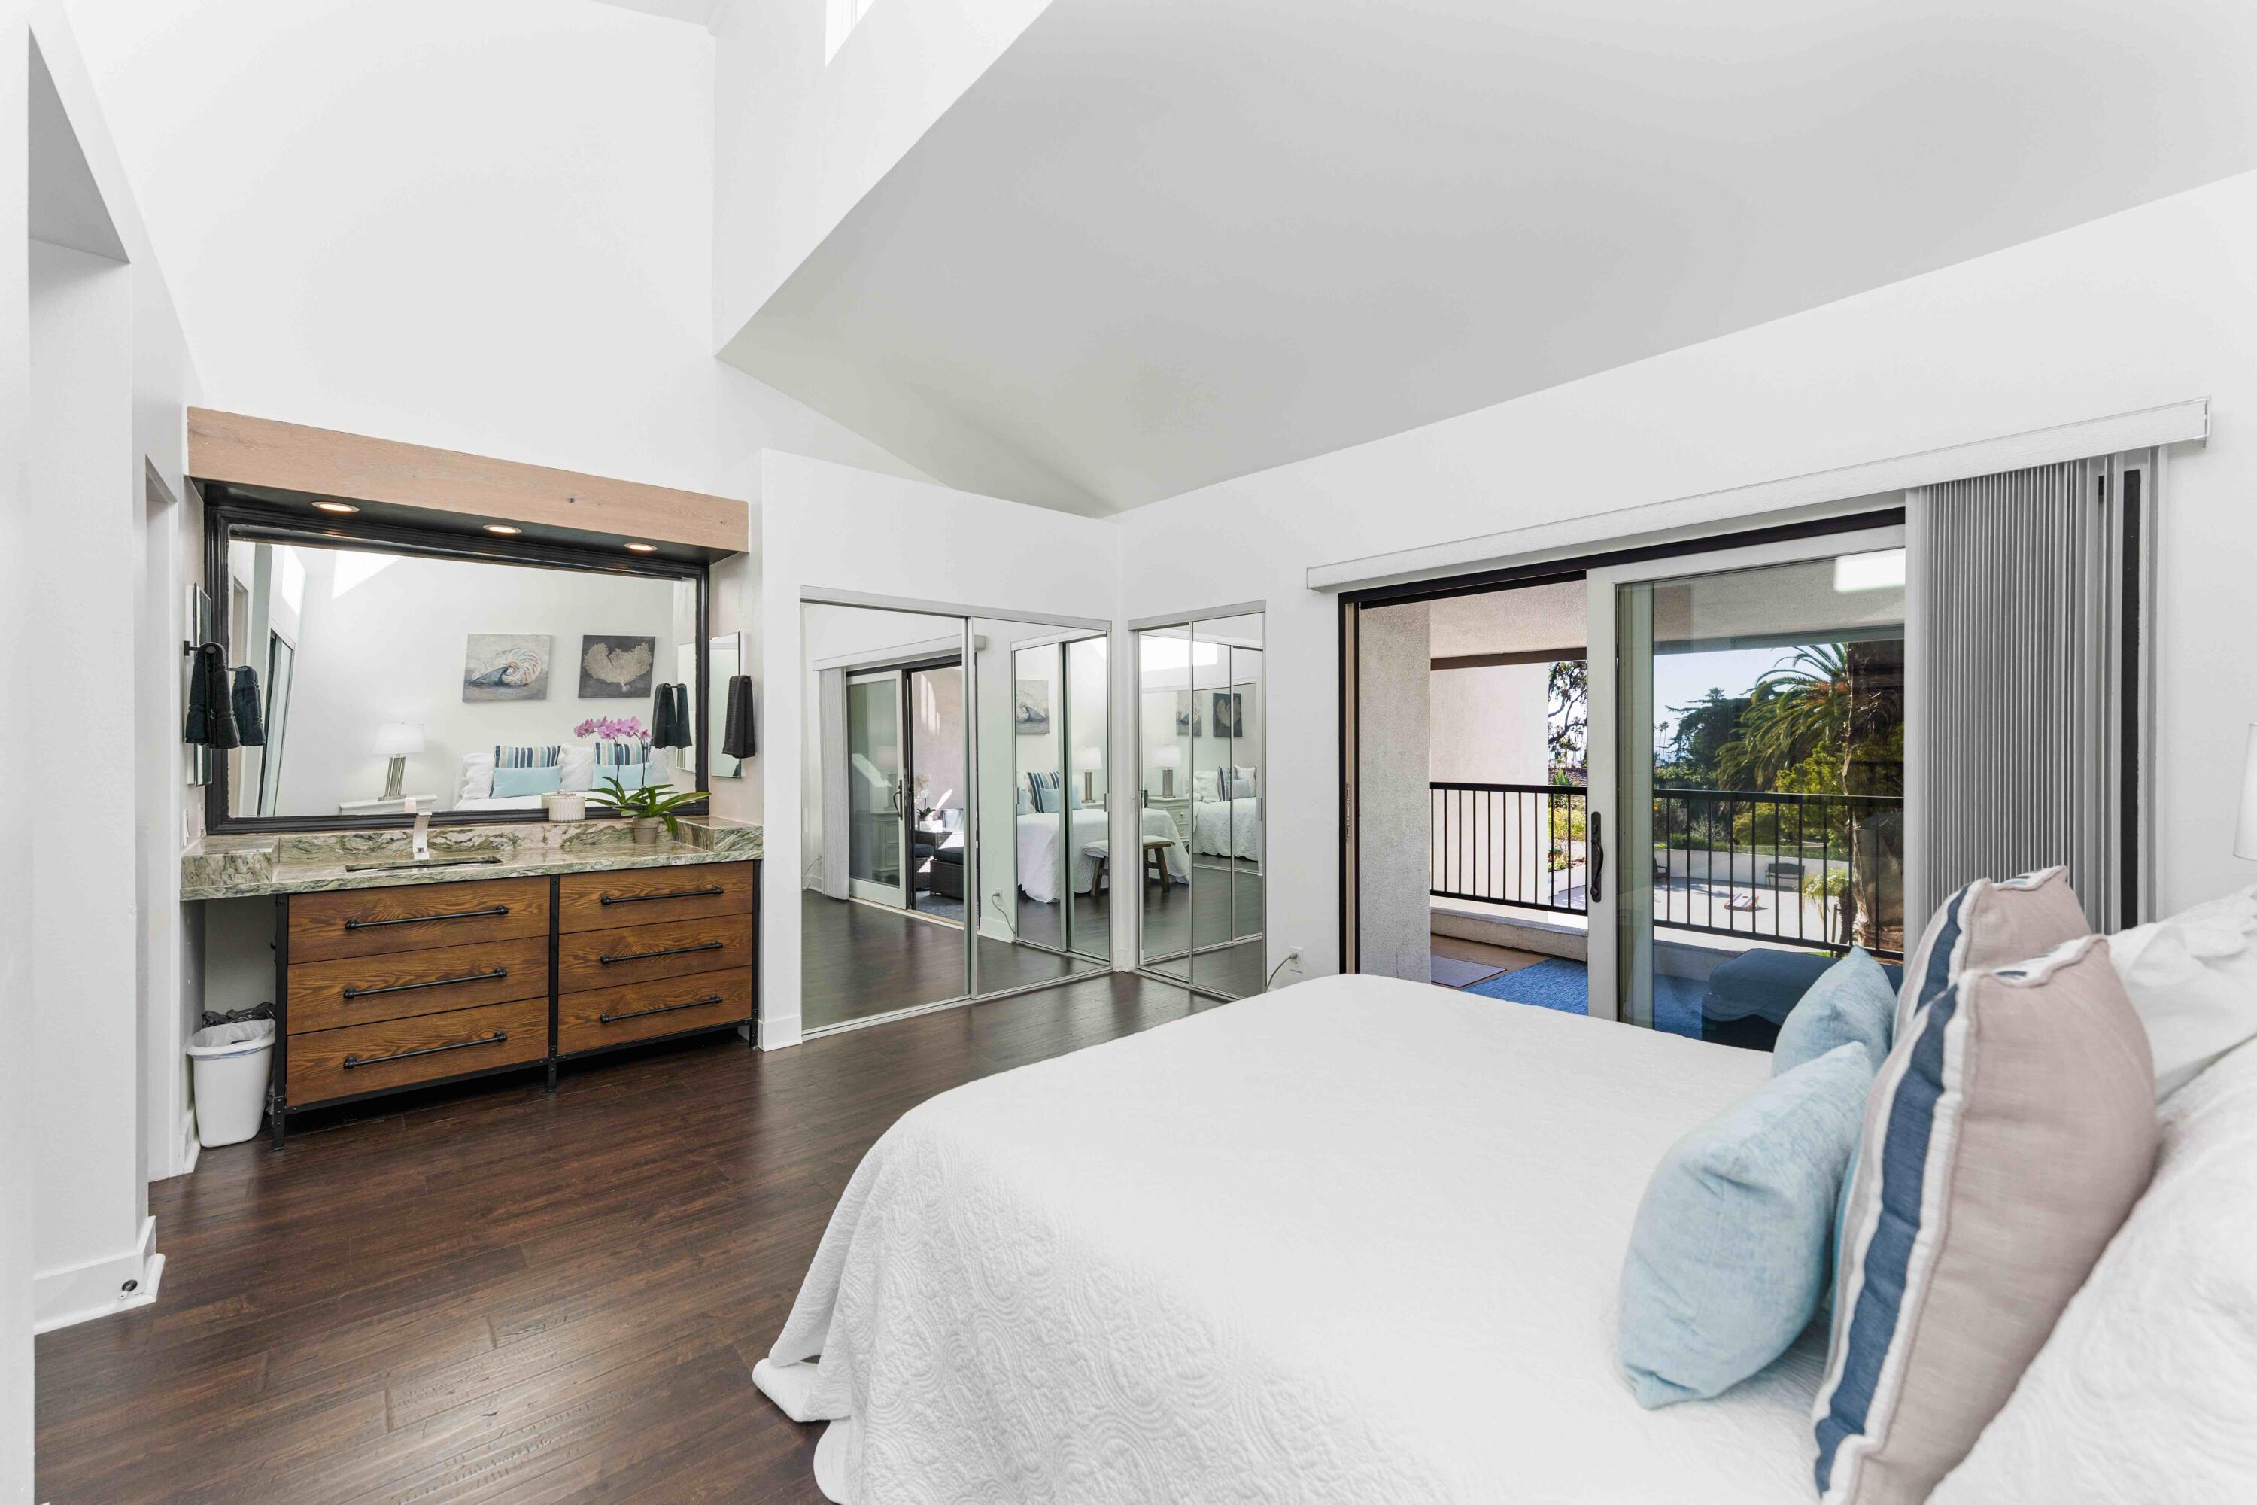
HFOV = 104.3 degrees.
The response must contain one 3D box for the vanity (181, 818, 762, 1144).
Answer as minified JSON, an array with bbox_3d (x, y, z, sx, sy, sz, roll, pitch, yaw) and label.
[{"bbox_3d":[-2.536,0.820,3.608,1.775,0.985,0.740,0,0,-40],"label":"vanity"}]

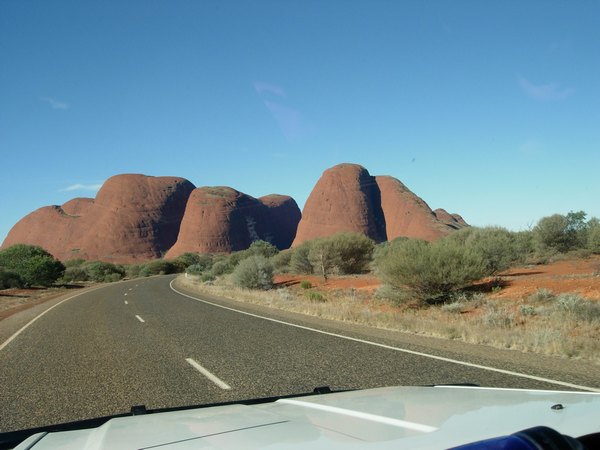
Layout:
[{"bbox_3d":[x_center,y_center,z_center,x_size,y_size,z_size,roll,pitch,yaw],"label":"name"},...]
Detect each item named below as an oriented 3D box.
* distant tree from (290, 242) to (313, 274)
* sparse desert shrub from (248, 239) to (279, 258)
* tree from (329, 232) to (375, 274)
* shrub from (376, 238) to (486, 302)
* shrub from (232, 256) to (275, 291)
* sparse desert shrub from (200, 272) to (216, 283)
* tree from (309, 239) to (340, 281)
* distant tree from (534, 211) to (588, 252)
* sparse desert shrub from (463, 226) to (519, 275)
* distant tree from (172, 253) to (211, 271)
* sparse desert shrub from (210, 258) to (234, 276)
[{"bbox_3d":[0.159,3.560,70.000,2.760,3.400,2.760,-3,-3,0],"label":"distant tree"},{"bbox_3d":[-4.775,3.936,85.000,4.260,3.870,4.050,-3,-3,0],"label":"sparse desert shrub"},{"bbox_3d":[4.535,2.532,58.000,4.050,3.740,3.650,-3,-3,0],"label":"tree"},{"bbox_3d":[4.093,1.432,20.500,3.420,2.020,3.080,-3,-3,0],"label":"shrub"},{"bbox_3d":[-2.668,2.724,37.000,2.470,1.910,2.350,-3,-3,0],"label":"shrub"},{"bbox_3d":[-8.335,4.805,60.000,1.460,0.960,1.380,-3,-3,0],"label":"sparse desert shrub"},{"bbox_3d":[1.605,2.306,45.000,2.050,3.040,2.050,-3,-3,0],"label":"tree"},{"bbox_3d":[22.938,0.660,58.000,4.930,3.870,4.190,-3,-3,0],"label":"distant tree"},{"bbox_3d":[9.062,1.243,31.500,2.770,2.340,2.630,-3,-3,0],"label":"sparse desert shrub"},{"bbox_3d":[-19.766,6.923,120.000,6.920,3.830,5.880,-3,-3,0],"label":"distant tree"},{"bbox_3d":[-9.473,5.222,80.000,3.040,2.310,2.880,-3,-3,0],"label":"sparse desert shrub"}]

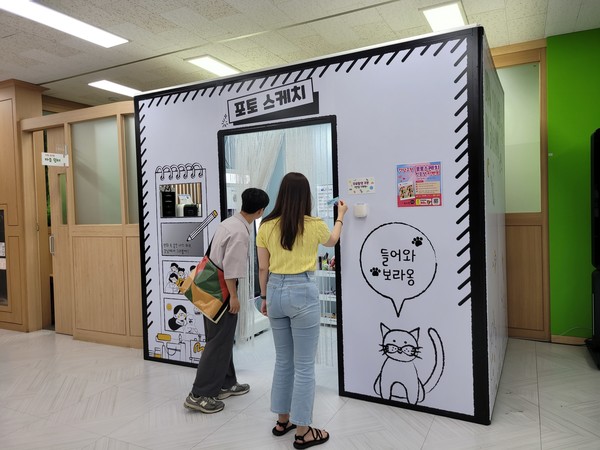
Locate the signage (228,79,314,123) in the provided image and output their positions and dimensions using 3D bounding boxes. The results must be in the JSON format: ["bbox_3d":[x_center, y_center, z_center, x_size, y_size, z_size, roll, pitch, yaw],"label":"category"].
[{"bbox_3d":[-0.235,-0.955,3.506,0.785,0.210,0.020,-3,1,28],"label":"signage"}]

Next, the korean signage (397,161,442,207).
[{"bbox_3d":[0.787,-0.266,2.988,0.292,0.293,0.010,-1,2,28],"label":"korean signage"}]

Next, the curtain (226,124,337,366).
[{"bbox_3d":[-0.171,0.161,3.616,0.970,1.830,0.100,-1,2,28],"label":"curtain"}]

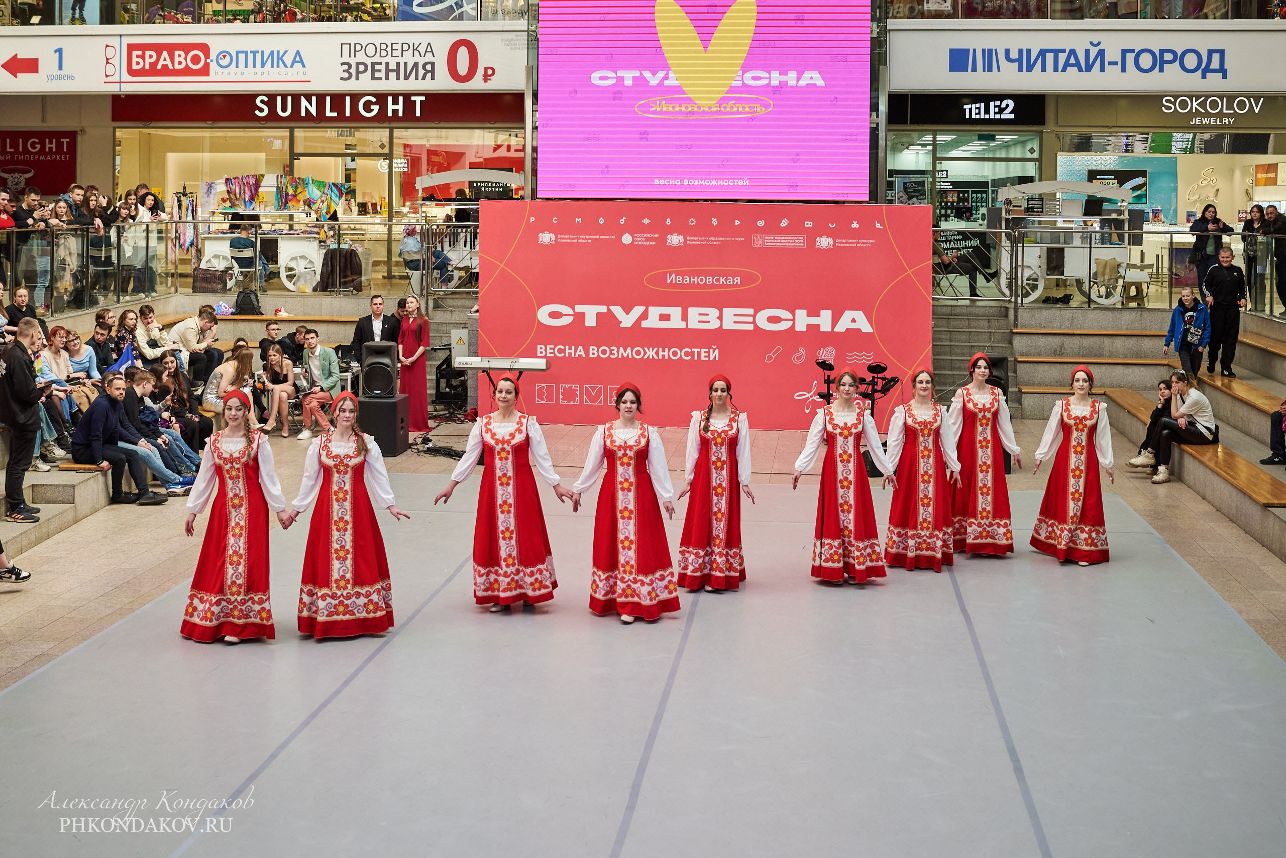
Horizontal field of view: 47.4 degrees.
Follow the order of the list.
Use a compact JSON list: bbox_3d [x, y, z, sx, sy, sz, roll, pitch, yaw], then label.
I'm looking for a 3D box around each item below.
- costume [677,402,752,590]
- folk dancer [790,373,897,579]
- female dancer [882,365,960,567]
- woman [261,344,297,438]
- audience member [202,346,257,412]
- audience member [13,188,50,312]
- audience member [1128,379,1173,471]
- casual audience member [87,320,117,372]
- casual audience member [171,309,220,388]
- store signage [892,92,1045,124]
[{"bbox_3d":[0.556,0.519,11.370,0.558,1.430,0.500,1,7,3],"label":"costume"},{"bbox_3d":[1.592,0.371,11.650,0.783,1.686,0.520,1,7,7],"label":"folk dancer"},{"bbox_3d":[2.316,0.316,11.995,0.620,1.660,0.500,2,9,11],"label":"female dancer"},{"bbox_3d":[-4.669,-0.533,18.850,0.470,1.160,0.800,2,9,11],"label":"woman"},{"bbox_3d":[-5.016,-0.429,17.991,0.760,1.220,0.500,-5,10,-31],"label":"audience member"},{"bbox_3d":[-8.412,-2.451,20.222,0.500,1.700,0.520,6,10,32],"label":"audience member"},{"bbox_3d":[5.848,-0.048,16.504,0.780,1.040,0.430,-1,9,-5],"label":"audience member"},{"bbox_3d":[-6.165,-0.655,17.159,0.720,1.220,0.490,7,11,36],"label":"casual audience member"},{"bbox_3d":[-6.093,-1.098,19.950,0.587,1.057,0.500,3,8,21],"label":"casual audience member"},{"bbox_3d":[5.424,-5.417,24.600,2.600,0.580,0.150,2,9,7],"label":"store signage"}]

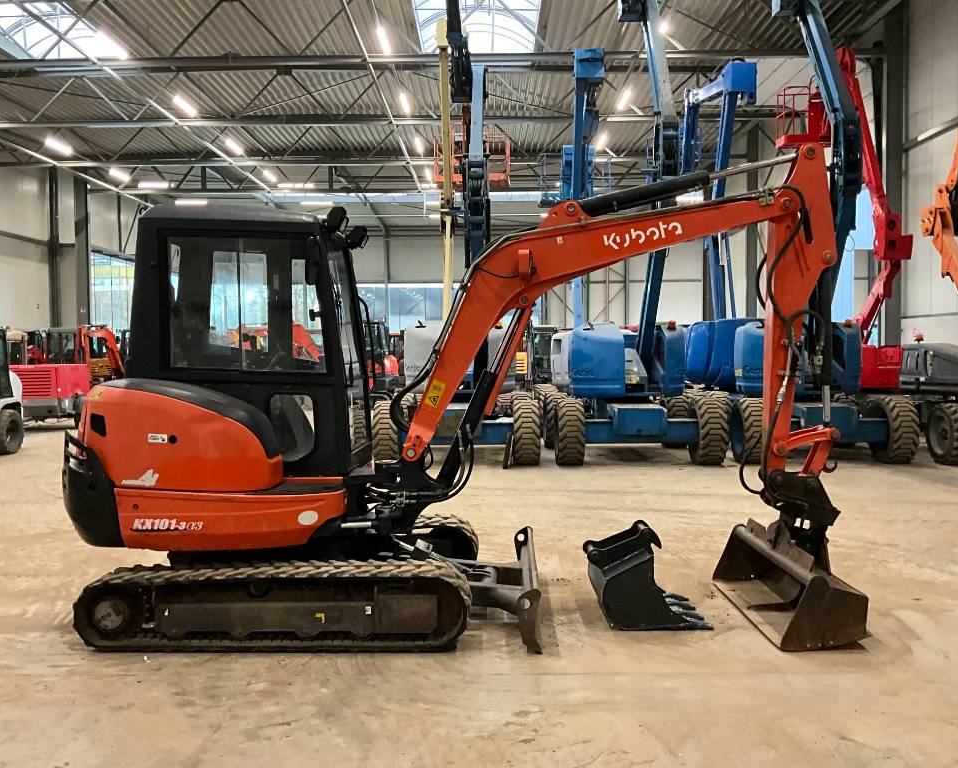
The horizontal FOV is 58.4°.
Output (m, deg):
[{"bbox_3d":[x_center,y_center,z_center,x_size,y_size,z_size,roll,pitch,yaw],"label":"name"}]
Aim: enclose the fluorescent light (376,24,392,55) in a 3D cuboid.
[{"bbox_3d":[-2.177,-7.859,19.600,0.150,0.110,1.600,-1,2,1],"label":"fluorescent light"}]

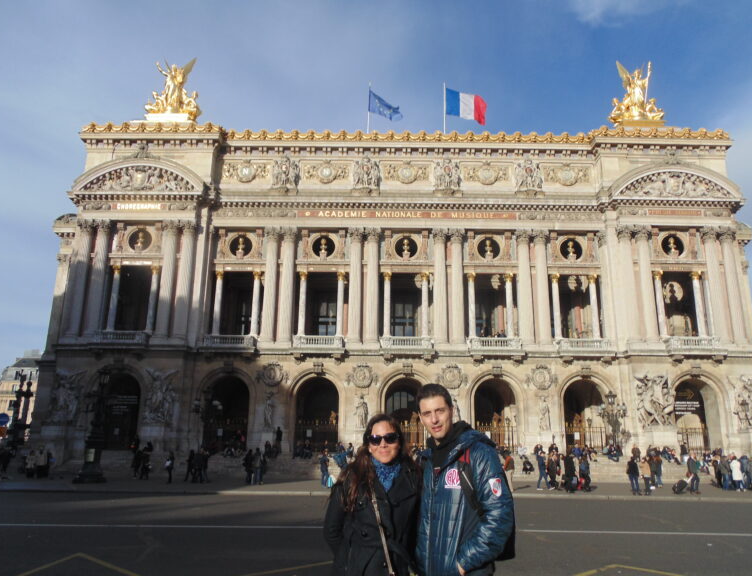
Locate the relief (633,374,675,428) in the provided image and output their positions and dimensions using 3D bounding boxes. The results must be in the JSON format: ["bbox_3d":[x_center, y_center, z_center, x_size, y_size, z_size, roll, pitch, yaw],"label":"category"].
[{"bbox_3d":[21.538,8.753,46.244,3.100,4.169,1.300,1,-14,1],"label":"relief"}]

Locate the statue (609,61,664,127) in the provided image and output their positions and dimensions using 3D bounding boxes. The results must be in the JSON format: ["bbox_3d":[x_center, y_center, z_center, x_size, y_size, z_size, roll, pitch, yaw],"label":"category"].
[{"bbox_3d":[25.743,-19.189,59.093,5.000,7.343,3.500,1,-14,1],"label":"statue"}]

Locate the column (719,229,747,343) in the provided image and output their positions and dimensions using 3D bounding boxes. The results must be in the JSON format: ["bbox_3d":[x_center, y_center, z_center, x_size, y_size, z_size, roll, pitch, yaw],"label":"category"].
[{"bbox_3d":[31.196,-0.343,51.972,1.280,10.408,1.280,1,-15,1],"label":"column"}]

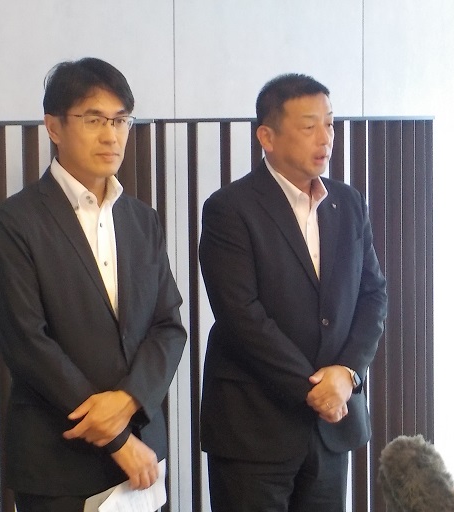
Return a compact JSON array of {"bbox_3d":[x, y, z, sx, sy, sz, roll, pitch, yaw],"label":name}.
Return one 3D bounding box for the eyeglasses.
[{"bbox_3d":[-0.283,-0.283,2.978,0.138,0.042,0.140,-4,8,-34],"label":"eyeglasses"}]

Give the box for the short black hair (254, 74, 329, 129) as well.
[{"bbox_3d":[0.155,-0.341,3.260,0.168,0.165,0.190,-4,8,-40],"label":"short black hair"}]

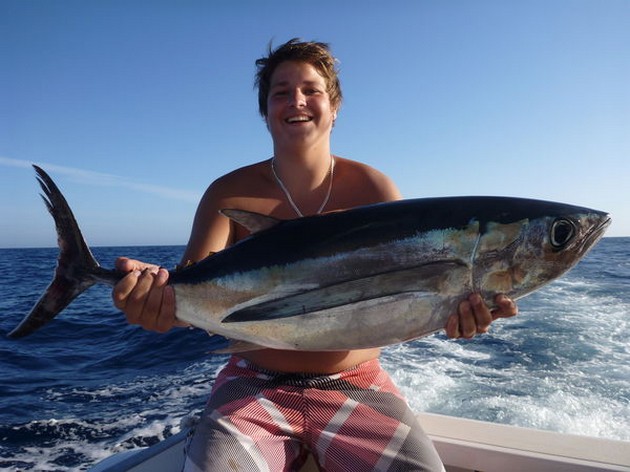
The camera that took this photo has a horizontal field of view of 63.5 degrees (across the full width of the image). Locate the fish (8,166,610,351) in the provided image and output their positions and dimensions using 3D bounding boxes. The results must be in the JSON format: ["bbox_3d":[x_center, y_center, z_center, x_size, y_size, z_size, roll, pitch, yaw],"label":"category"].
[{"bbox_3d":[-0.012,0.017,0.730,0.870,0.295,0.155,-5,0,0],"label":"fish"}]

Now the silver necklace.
[{"bbox_3d":[-0.026,-0.097,1.080,0.137,0.150,0.120,-1,-1,0],"label":"silver necklace"}]

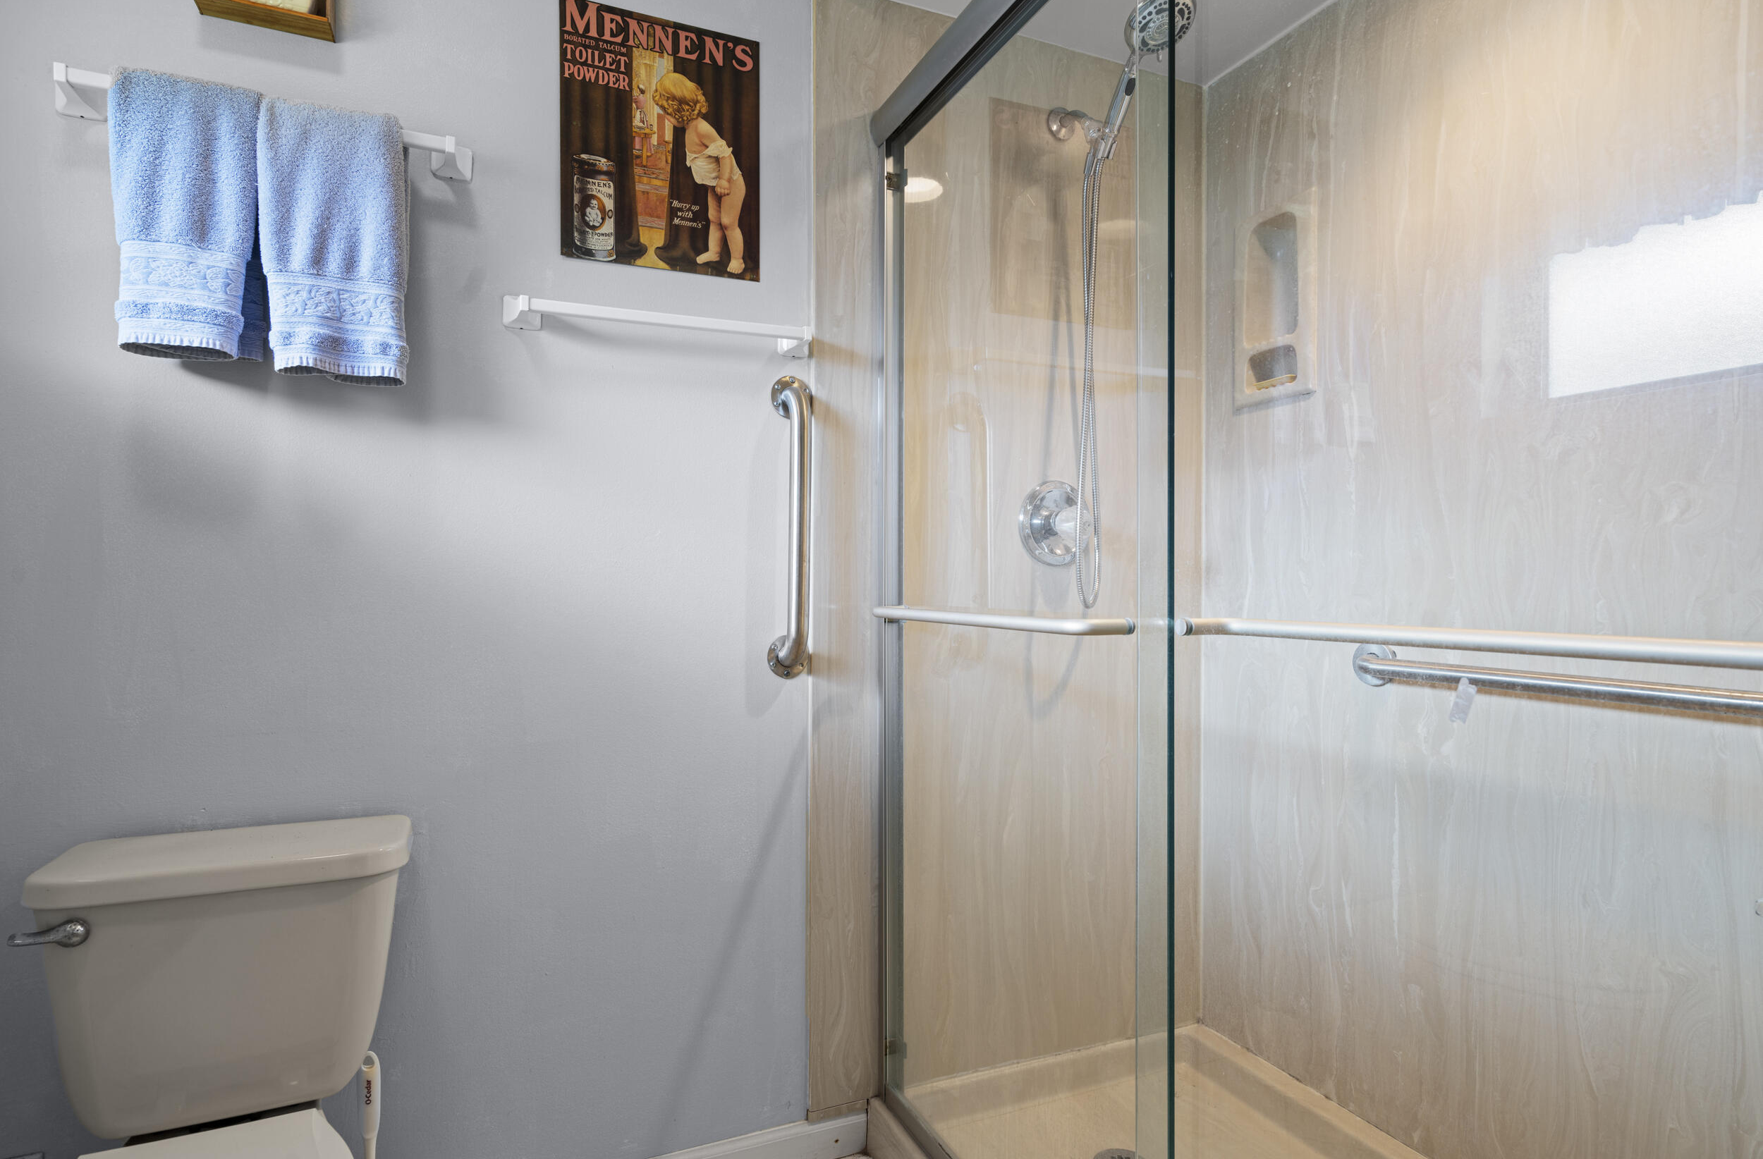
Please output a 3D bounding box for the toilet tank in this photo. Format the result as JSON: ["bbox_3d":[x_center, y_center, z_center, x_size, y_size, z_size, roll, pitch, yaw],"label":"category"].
[{"bbox_3d":[-0.830,0.509,1.147,0.392,0.325,0.210,0,0,-23],"label":"toilet tank"}]

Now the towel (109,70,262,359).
[{"bbox_3d":[-0.911,-0.476,1.165,0.157,0.372,0.085,0,0,-23],"label":"towel"}]

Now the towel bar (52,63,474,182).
[{"bbox_3d":[-0.842,-0.635,1.221,0.499,0.054,0.075,0,0,-23],"label":"towel bar"}]

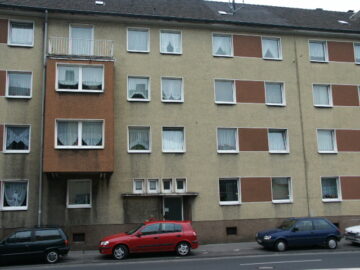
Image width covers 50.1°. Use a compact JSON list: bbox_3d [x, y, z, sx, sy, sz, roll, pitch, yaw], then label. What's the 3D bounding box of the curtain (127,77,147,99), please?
[{"bbox_3d":[-2.222,-2.542,20.603,1.055,1.197,0.100,1,-10,-12],"label":"curtain"}]

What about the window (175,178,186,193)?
[{"bbox_3d":[0.086,2.596,19.659,0.565,0.768,0.160,1,-10,-12],"label":"window"}]

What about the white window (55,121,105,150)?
[{"bbox_3d":[-4.562,-0.035,17.622,2.192,1.363,0.180,1,-10,-13],"label":"white window"}]

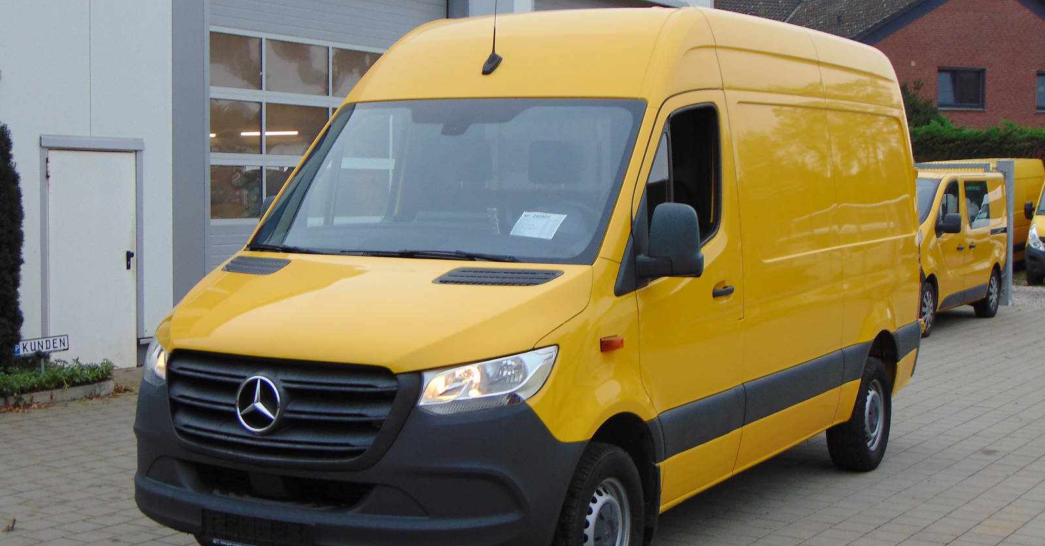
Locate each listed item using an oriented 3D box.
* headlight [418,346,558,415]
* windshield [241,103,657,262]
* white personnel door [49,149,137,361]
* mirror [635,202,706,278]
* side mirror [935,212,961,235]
[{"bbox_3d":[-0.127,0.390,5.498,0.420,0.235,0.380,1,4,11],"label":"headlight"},{"bbox_3d":[-0.341,-0.415,6.599,1.760,1.010,0.150,2,-39,29],"label":"windshield"},{"bbox_3d":[-3.881,-0.086,13.597,0.070,2.000,1.000,2,3,33],"label":"white personnel door"},{"bbox_3d":[0.588,-0.134,6.128,0.245,0.310,0.170,2,5,29],"label":"mirror"},{"bbox_3d":[4.880,-0.572,17.300,0.250,0.270,0.170,2,4,30],"label":"side mirror"}]

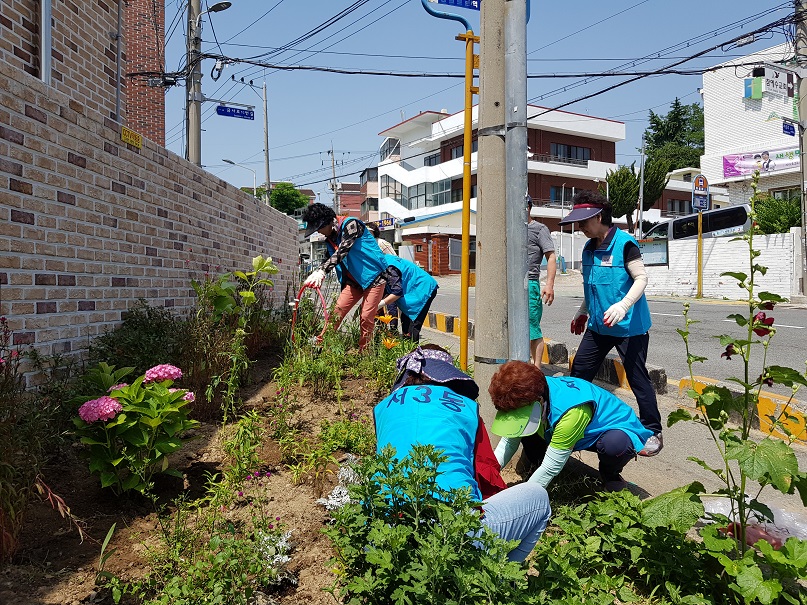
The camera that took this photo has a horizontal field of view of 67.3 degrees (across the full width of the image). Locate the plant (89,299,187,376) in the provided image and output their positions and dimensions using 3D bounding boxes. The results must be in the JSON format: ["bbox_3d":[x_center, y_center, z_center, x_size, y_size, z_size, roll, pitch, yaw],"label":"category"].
[{"bbox_3d":[-1.542,0.202,3.500,0.500,0.460,0.520,0,1,6],"label":"plant"}]

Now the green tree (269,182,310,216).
[{"bbox_3d":[-13.782,-11.644,72.000,4.800,5.600,4.600,0,1,0],"label":"green tree"}]

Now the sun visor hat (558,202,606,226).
[{"bbox_3d":[1.060,-0.521,3.550,0.280,0.130,0.200,-24,12,-23],"label":"sun visor hat"}]

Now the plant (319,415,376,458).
[{"bbox_3d":[-0.316,0.756,3.420,0.330,0.240,0.290,0,1,0],"label":"plant"}]

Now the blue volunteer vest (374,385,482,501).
[{"bbox_3d":[0.108,0.579,2.420,0.420,0.260,0.550,-6,43,6],"label":"blue volunteer vest"}]

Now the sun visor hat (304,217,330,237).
[{"bbox_3d":[-0.666,-0.596,4.750,0.240,0.100,0.190,-32,6,-18],"label":"sun visor hat"}]

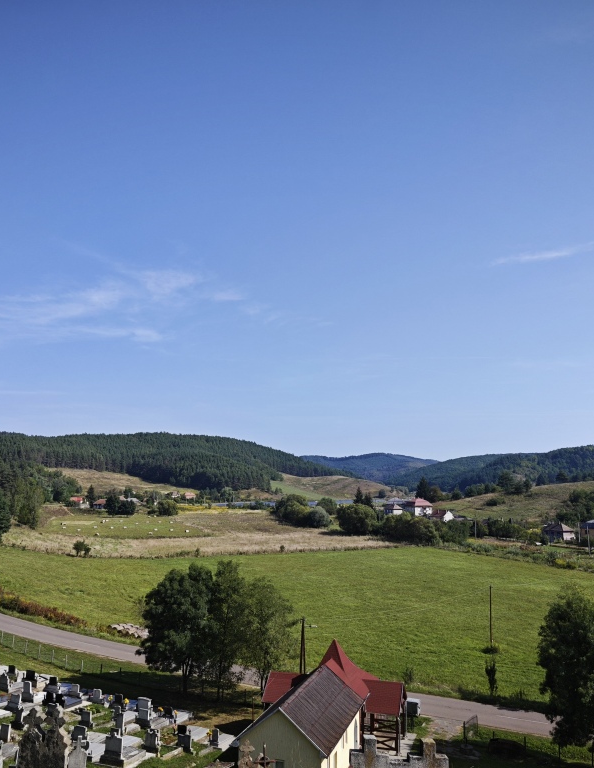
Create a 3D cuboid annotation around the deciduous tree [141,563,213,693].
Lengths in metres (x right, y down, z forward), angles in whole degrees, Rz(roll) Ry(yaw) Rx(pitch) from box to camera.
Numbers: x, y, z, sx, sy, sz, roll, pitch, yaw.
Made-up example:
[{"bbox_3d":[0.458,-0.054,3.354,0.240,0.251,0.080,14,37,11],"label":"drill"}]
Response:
[{"bbox_3d":[-10.885,22.200,62.239,7.000,11.450,7.000,0,-8,0],"label":"deciduous tree"}]

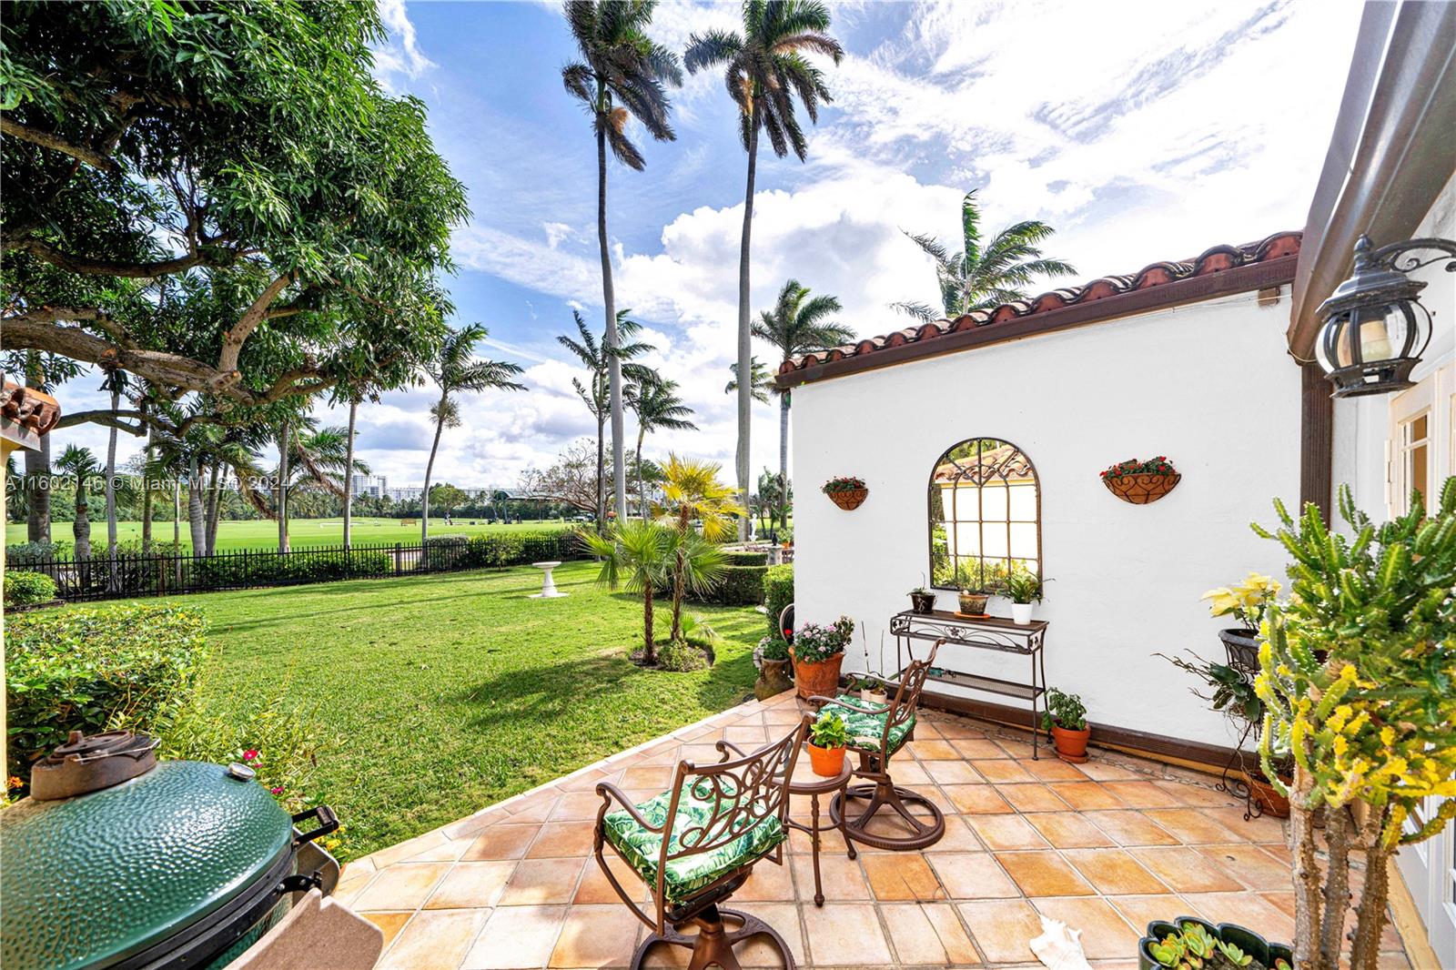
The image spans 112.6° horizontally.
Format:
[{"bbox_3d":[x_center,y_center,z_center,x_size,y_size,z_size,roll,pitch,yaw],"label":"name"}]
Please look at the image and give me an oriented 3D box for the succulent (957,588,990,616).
[{"bbox_3d":[1.900,0.916,3.769,0.240,0.200,0.230,-4,-4,42],"label":"succulent"}]

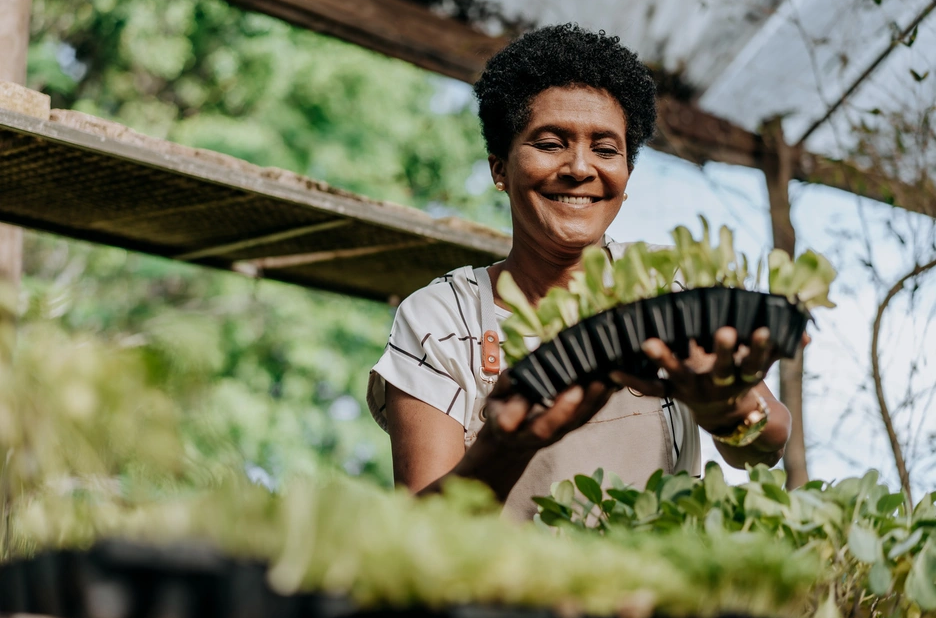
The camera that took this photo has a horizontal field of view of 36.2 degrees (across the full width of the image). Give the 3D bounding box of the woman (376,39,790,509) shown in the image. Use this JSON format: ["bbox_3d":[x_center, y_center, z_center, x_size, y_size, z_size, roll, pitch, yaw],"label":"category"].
[{"bbox_3d":[0.125,0.446,1.500,0.480,1.650,0.500,0,-10,-8],"label":"woman"}]

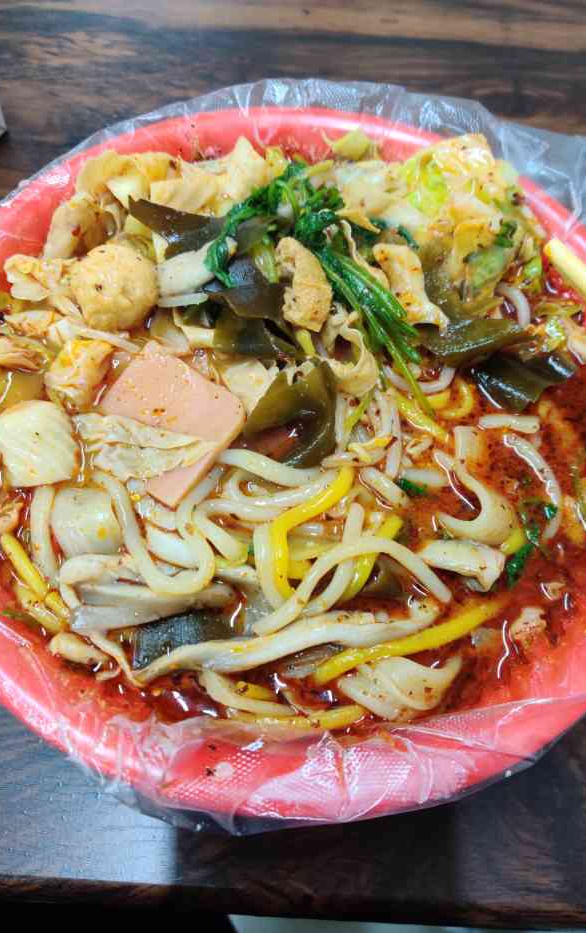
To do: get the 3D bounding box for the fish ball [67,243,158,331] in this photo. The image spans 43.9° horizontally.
[{"bbox_3d":[-0.060,-0.060,0.244,0.029,0.029,0.029,0,63,-3],"label":"fish ball"}]

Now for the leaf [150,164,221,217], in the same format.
[{"bbox_3d":[-0.040,-0.101,0.267,0.026,0.014,0.019,9,63,2],"label":"leaf"}]

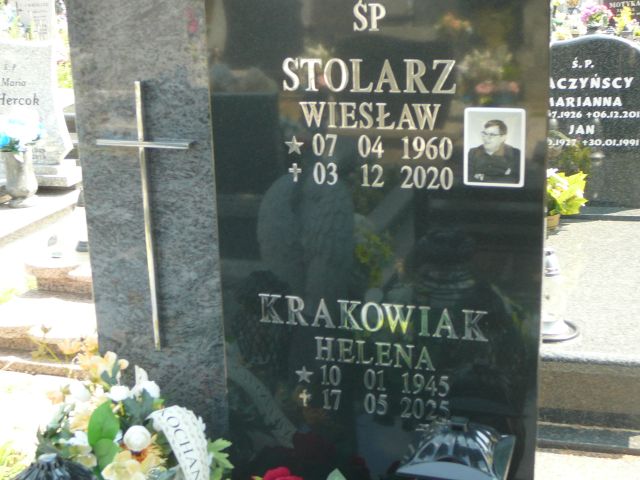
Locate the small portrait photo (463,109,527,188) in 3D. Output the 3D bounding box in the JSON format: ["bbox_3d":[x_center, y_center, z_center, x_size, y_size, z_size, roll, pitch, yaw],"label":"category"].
[{"bbox_3d":[0.267,-0.141,1.469,0.091,0.120,0.008,3,16,17],"label":"small portrait photo"}]

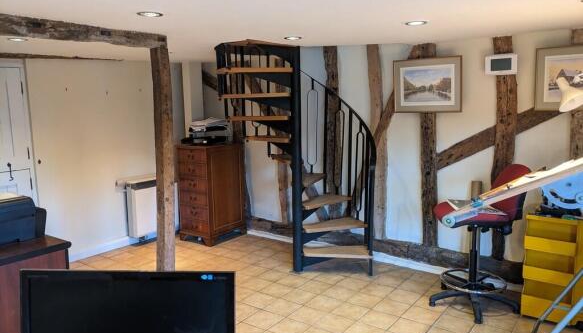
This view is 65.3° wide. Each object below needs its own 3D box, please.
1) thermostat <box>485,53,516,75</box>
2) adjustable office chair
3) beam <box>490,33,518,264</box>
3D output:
[{"bbox_3d":[1.690,-0.811,3.654,0.225,0.160,0.040,5,10,36],"label":"thermostat"},{"bbox_3d":[1.461,0.534,3.538,0.740,1.120,0.620,-3,9,-15],"label":"adjustable office chair"},{"bbox_3d":[1.743,-0.115,3.726,0.165,1.840,0.110,5,10,36],"label":"beam"}]

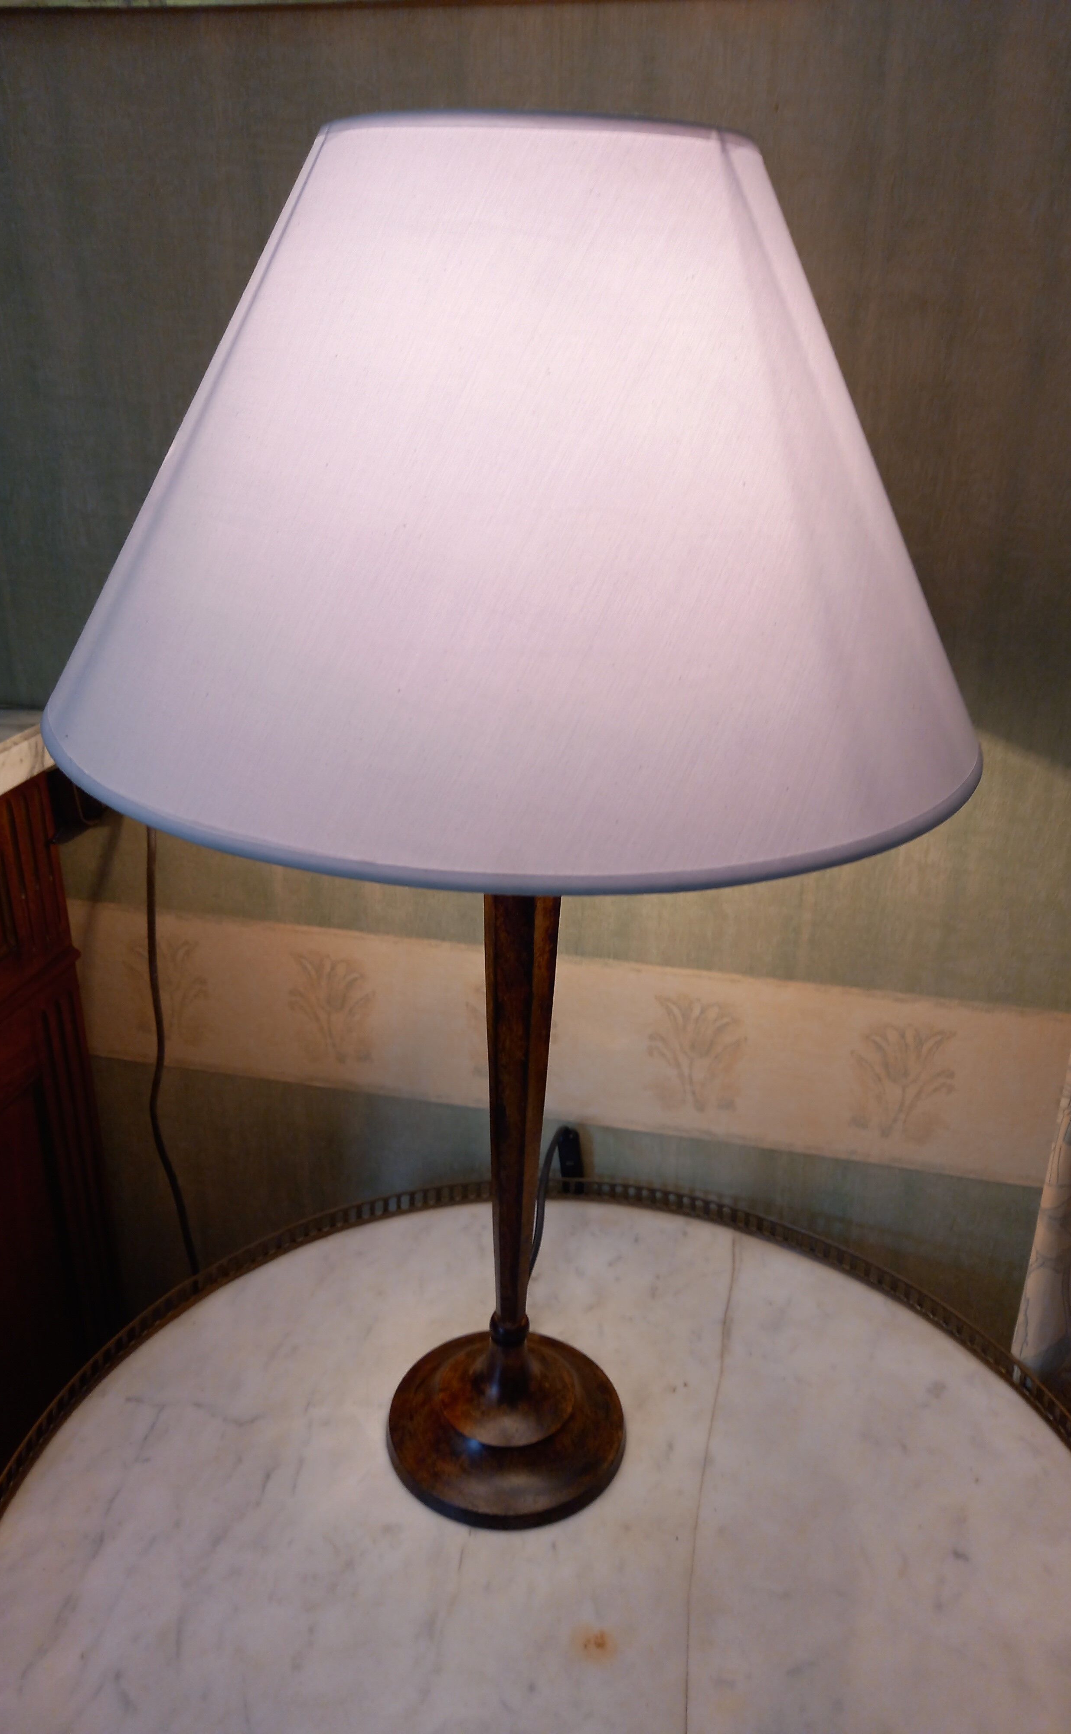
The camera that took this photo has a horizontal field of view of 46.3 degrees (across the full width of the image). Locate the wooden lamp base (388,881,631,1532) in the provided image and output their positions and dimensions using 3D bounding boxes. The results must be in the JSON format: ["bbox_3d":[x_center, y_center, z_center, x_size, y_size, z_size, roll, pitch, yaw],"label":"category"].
[{"bbox_3d":[-0.010,0.134,0.654,0.140,0.427,0.140,2,23,0],"label":"wooden lamp base"}]

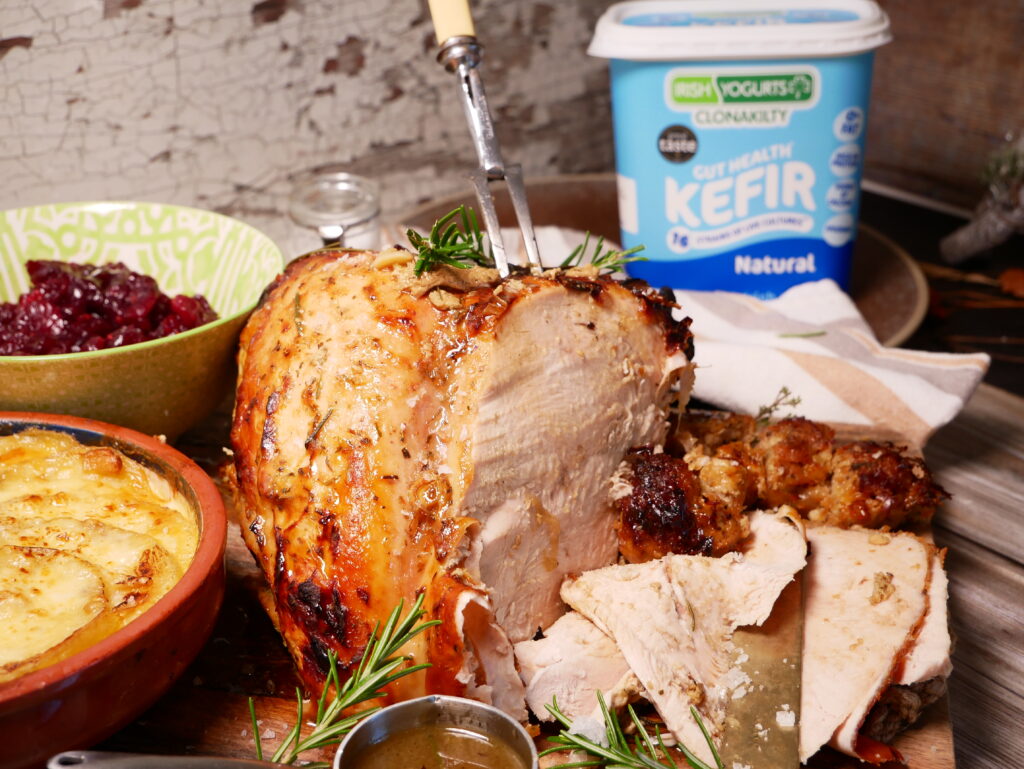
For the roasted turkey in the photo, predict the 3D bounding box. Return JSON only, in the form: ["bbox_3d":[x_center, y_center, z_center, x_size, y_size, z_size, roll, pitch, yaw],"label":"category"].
[{"bbox_3d":[-0.021,0.014,0.483,0.174,0.125,0.161,4,24,4],"label":"roasted turkey"}]

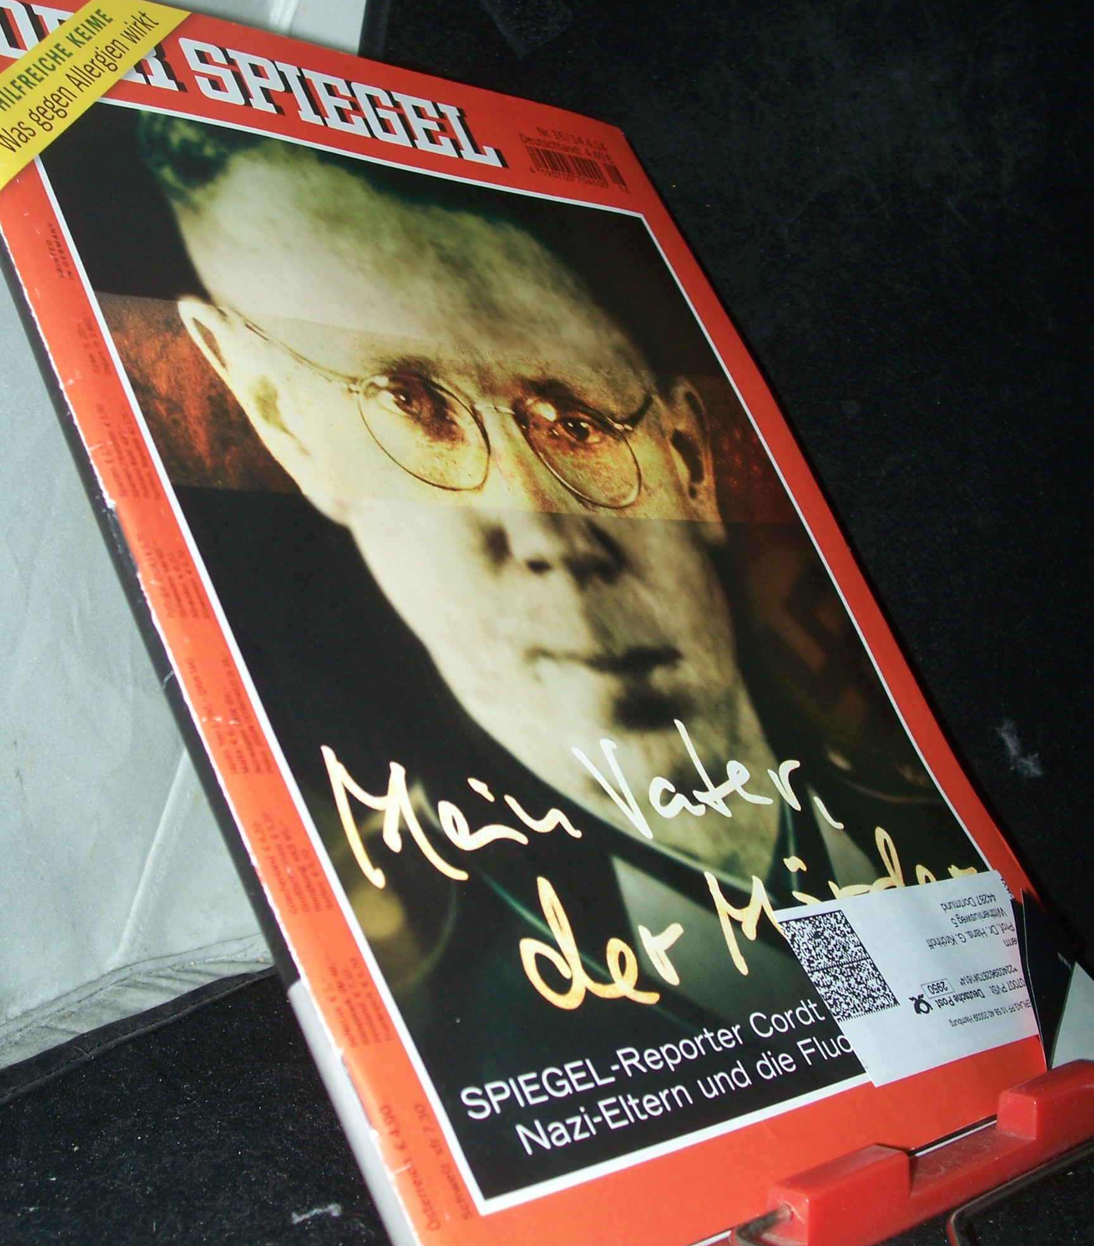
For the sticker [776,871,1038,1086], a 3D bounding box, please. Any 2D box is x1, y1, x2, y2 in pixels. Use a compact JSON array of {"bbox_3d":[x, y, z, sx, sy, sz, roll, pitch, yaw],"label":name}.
[{"bbox_3d":[0.079,0.069,0.355,0.085,0.037,0.002,2,-39,-48],"label":"sticker"}]

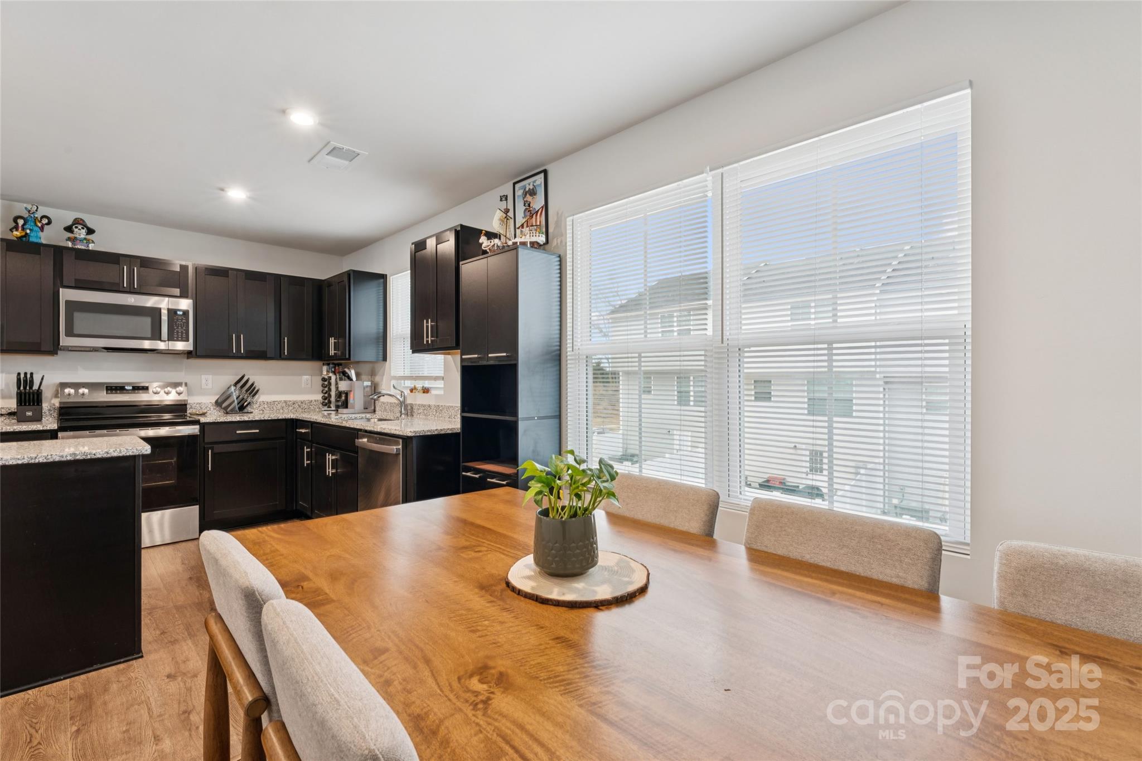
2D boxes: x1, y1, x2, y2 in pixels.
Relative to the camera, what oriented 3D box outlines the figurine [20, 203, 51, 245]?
[{"bbox_3d":[-3.776,-1.088,3.584,0.152,0.280,0.130,0,0,-38],"label":"figurine"}]

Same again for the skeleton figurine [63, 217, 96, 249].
[{"bbox_3d":[-3.611,-1.064,3.734,0.175,0.230,0.150,0,0,-45],"label":"skeleton figurine"}]

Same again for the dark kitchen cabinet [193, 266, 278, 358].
[{"bbox_3d":[-2.941,-0.567,4.421,0.620,0.766,0.325,0,0,-45],"label":"dark kitchen cabinet"}]

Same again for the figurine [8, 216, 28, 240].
[{"bbox_3d":[-3.820,-1.042,3.506,0.100,0.182,0.094,0,0,31],"label":"figurine"}]

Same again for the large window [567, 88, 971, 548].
[{"bbox_3d":[0.642,-0.198,2.248,0.100,1.443,1.800,0,0,-45],"label":"large window"}]

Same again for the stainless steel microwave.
[{"bbox_3d":[-3.403,-0.438,3.909,0.754,0.406,0.405,0,0,-45],"label":"stainless steel microwave"}]

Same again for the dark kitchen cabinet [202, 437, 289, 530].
[{"bbox_3d":[-2.825,0.820,4.317,0.606,0.685,0.620,0,0,-45],"label":"dark kitchen cabinet"}]

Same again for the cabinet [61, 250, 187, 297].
[{"bbox_3d":[-3.388,-0.779,3.868,0.753,0.306,0.334,0,0,-45],"label":"cabinet"}]

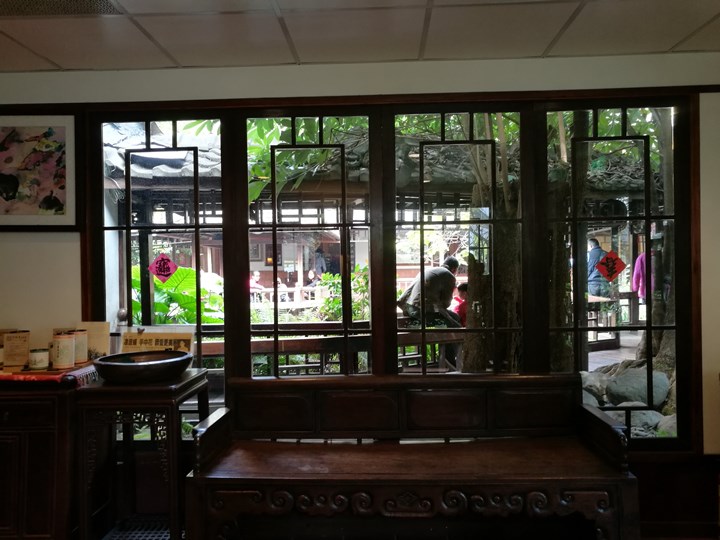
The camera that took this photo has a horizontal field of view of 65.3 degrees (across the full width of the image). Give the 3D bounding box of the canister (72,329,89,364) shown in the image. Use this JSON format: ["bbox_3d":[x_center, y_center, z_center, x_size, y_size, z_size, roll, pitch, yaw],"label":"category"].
[{"bbox_3d":[-1.328,0.360,2.641,0.086,0.149,0.086,-1,0,-12],"label":"canister"}]

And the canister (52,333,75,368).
[{"bbox_3d":[-1.318,0.360,2.501,0.086,0.149,0.086,-1,0,-10],"label":"canister"}]

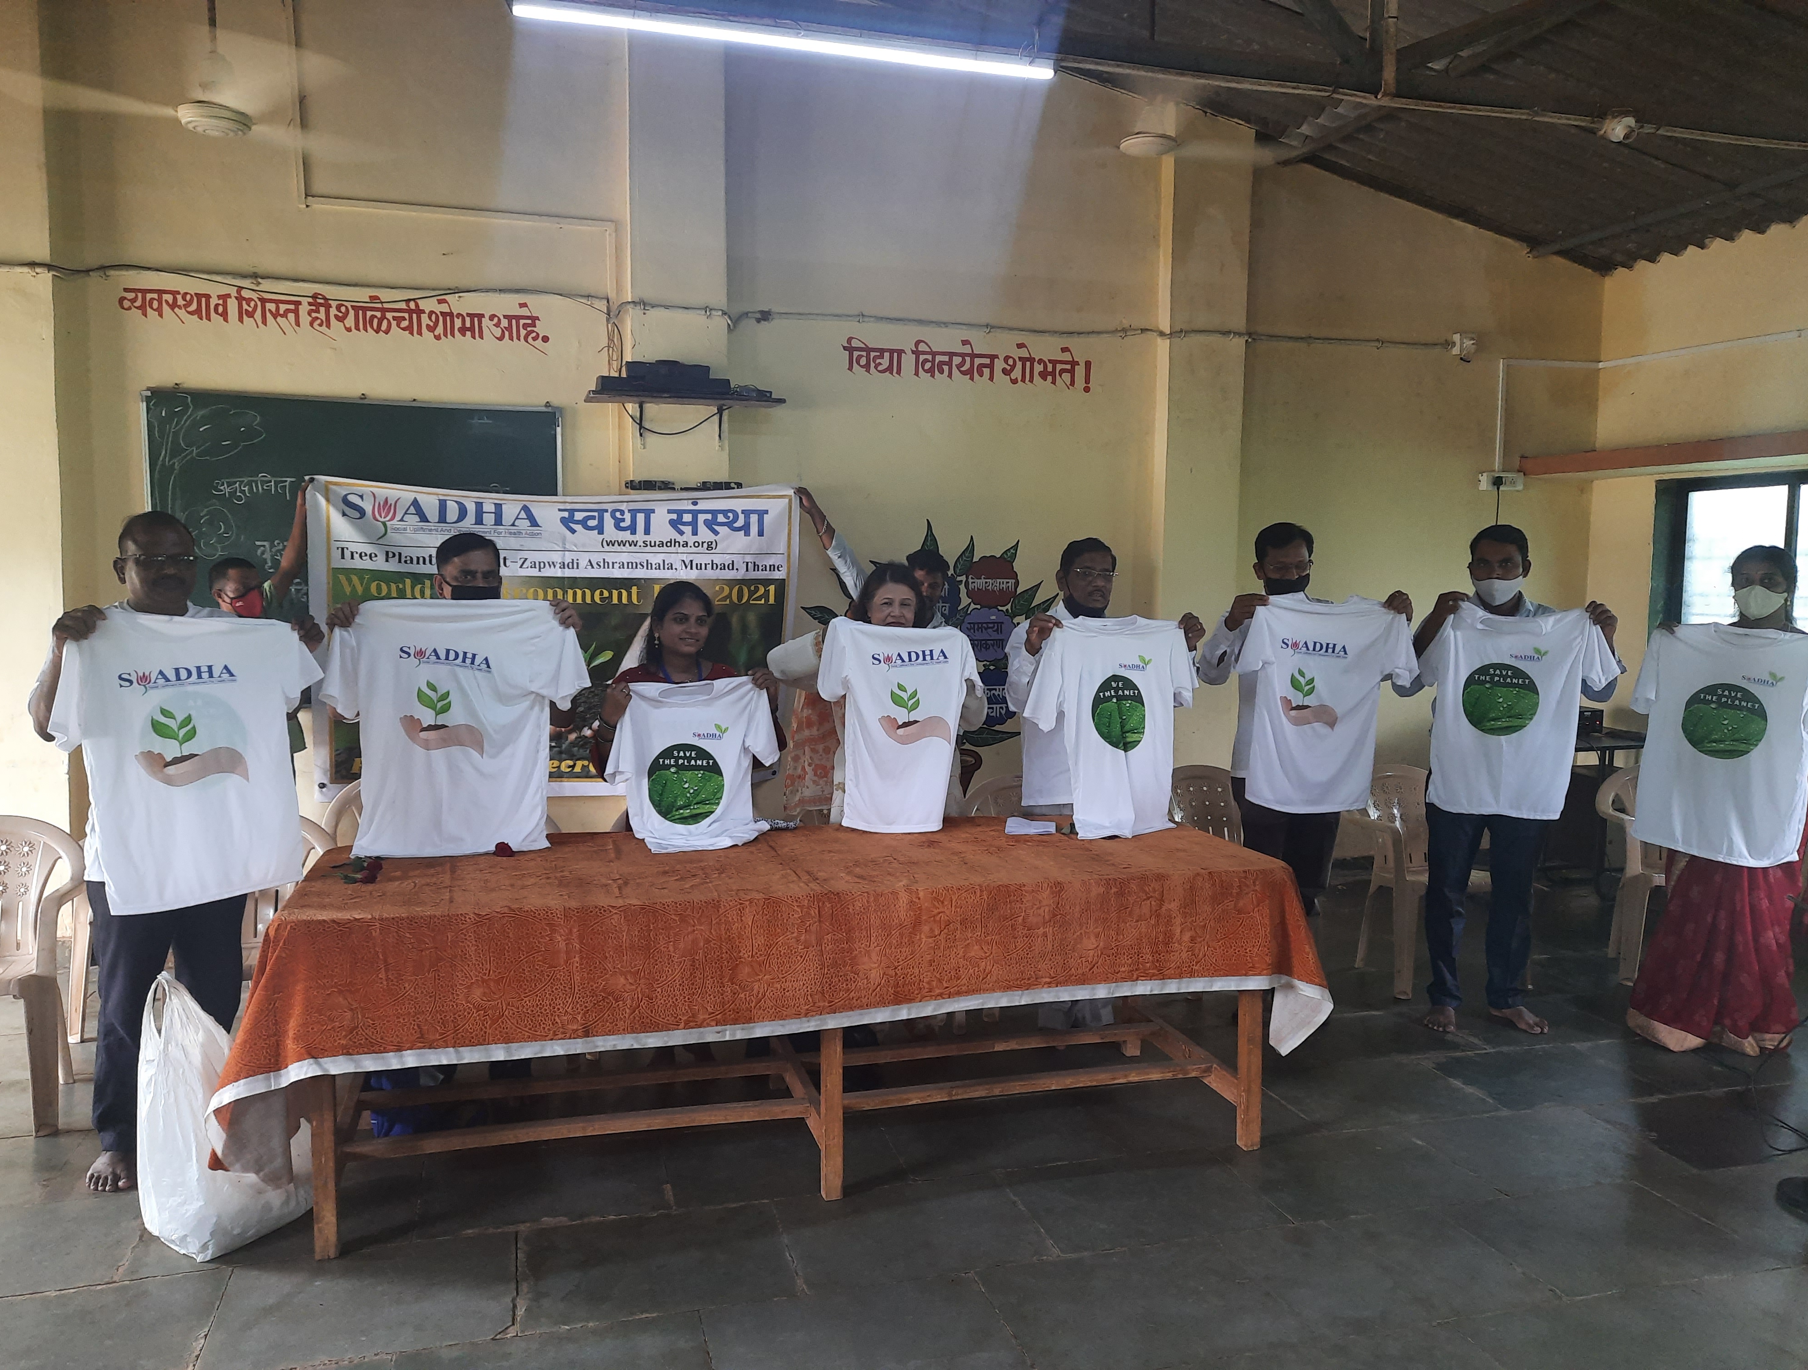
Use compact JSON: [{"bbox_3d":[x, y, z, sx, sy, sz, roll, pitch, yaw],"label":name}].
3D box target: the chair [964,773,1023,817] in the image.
[{"bbox_3d":[0.515,0.734,4.775,0.580,0.785,0.540,-1,5,-16],"label":"chair"}]

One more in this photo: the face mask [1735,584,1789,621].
[{"bbox_3d":[2.725,-0.263,4.191,0.090,0.115,0.140,-4,7,-42],"label":"face mask"}]

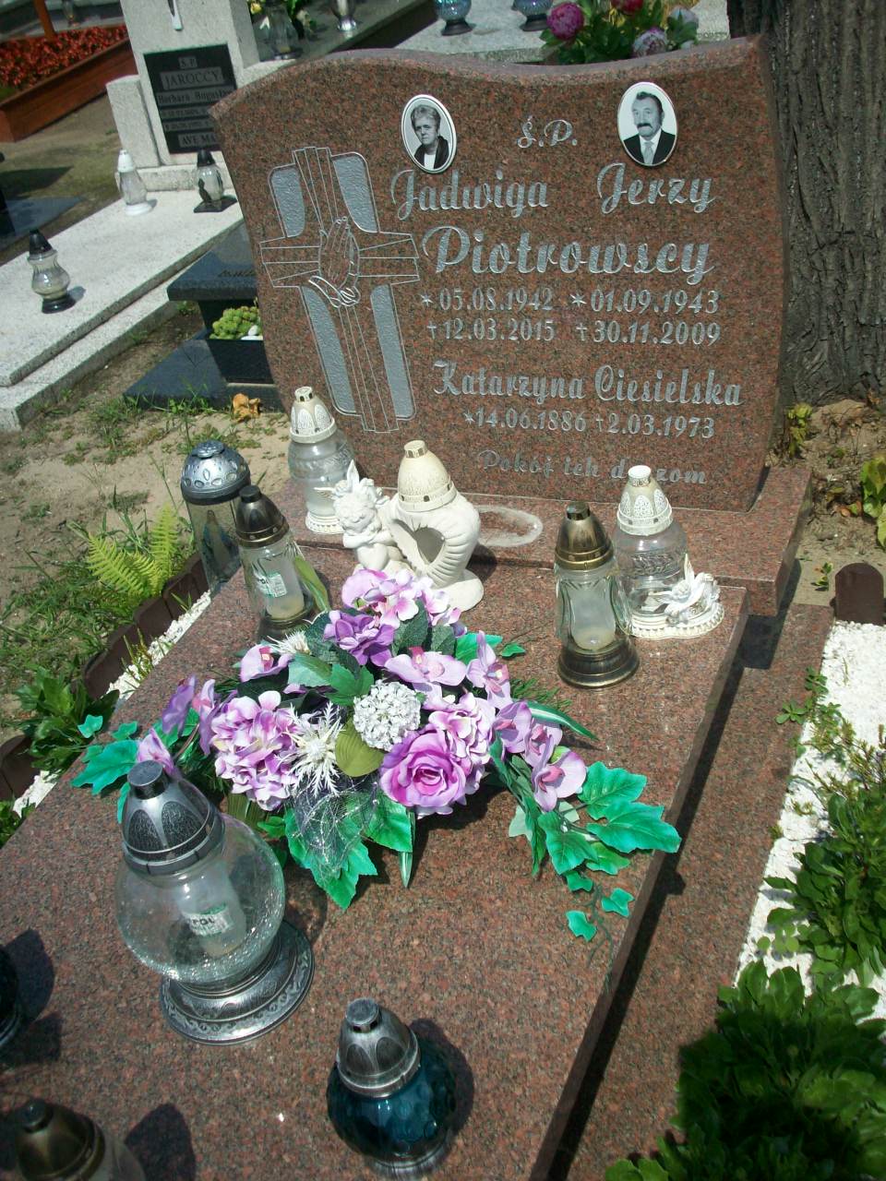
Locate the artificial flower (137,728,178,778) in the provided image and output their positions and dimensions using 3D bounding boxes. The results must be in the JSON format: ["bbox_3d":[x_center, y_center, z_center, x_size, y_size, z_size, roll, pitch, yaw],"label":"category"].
[{"bbox_3d":[-0.392,0.226,1.731,0.065,0.080,0.045,-17,-4,-7],"label":"artificial flower"}]

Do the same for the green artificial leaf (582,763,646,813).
[{"bbox_3d":[0.209,0.245,1.553,0.098,0.022,0.080,-25,37,-17],"label":"green artificial leaf"}]

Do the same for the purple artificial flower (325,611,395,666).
[{"bbox_3d":[-0.107,0.061,1.631,0.099,0.074,0.055,3,-7,21],"label":"purple artificial flower"}]

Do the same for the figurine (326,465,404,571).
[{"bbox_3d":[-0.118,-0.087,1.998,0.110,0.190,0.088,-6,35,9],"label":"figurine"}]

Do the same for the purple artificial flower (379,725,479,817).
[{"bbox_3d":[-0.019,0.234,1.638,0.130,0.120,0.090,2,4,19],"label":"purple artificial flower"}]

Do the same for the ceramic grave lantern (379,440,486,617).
[{"bbox_3d":[-0.017,-0.108,1.938,0.155,0.277,0.115,6,38,24],"label":"ceramic grave lantern"}]

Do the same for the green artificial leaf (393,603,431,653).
[{"bbox_3d":[-0.040,0.048,1.624,0.049,0.018,0.071,-6,77,11],"label":"green artificial leaf"}]

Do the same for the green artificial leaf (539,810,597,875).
[{"bbox_3d":[0.146,0.295,1.475,0.070,0.040,0.080,6,38,23],"label":"green artificial leaf"}]

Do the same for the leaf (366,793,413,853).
[{"bbox_3d":[-0.065,0.284,1.536,0.057,0.022,0.077,-38,84,-17],"label":"leaf"}]

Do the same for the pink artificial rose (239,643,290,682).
[{"bbox_3d":[-0.270,0.108,1.911,0.080,0.065,0.060,21,20,38],"label":"pink artificial rose"}]

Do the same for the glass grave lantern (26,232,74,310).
[{"bbox_3d":[-1.204,-0.972,3.821,0.113,0.232,0.113,6,38,23],"label":"glass grave lantern"}]

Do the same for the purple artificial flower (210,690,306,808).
[{"bbox_3d":[-0.257,0.221,1.753,0.140,0.140,0.130,19,19,36],"label":"purple artificial flower"}]

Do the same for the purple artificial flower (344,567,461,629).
[{"bbox_3d":[-0.057,0.011,1.718,0.145,0.075,0.095,6,38,23],"label":"purple artificial flower"}]

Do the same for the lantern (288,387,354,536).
[{"bbox_3d":[-0.213,-0.223,2.143,0.108,0.251,0.108,6,38,23],"label":"lantern"}]

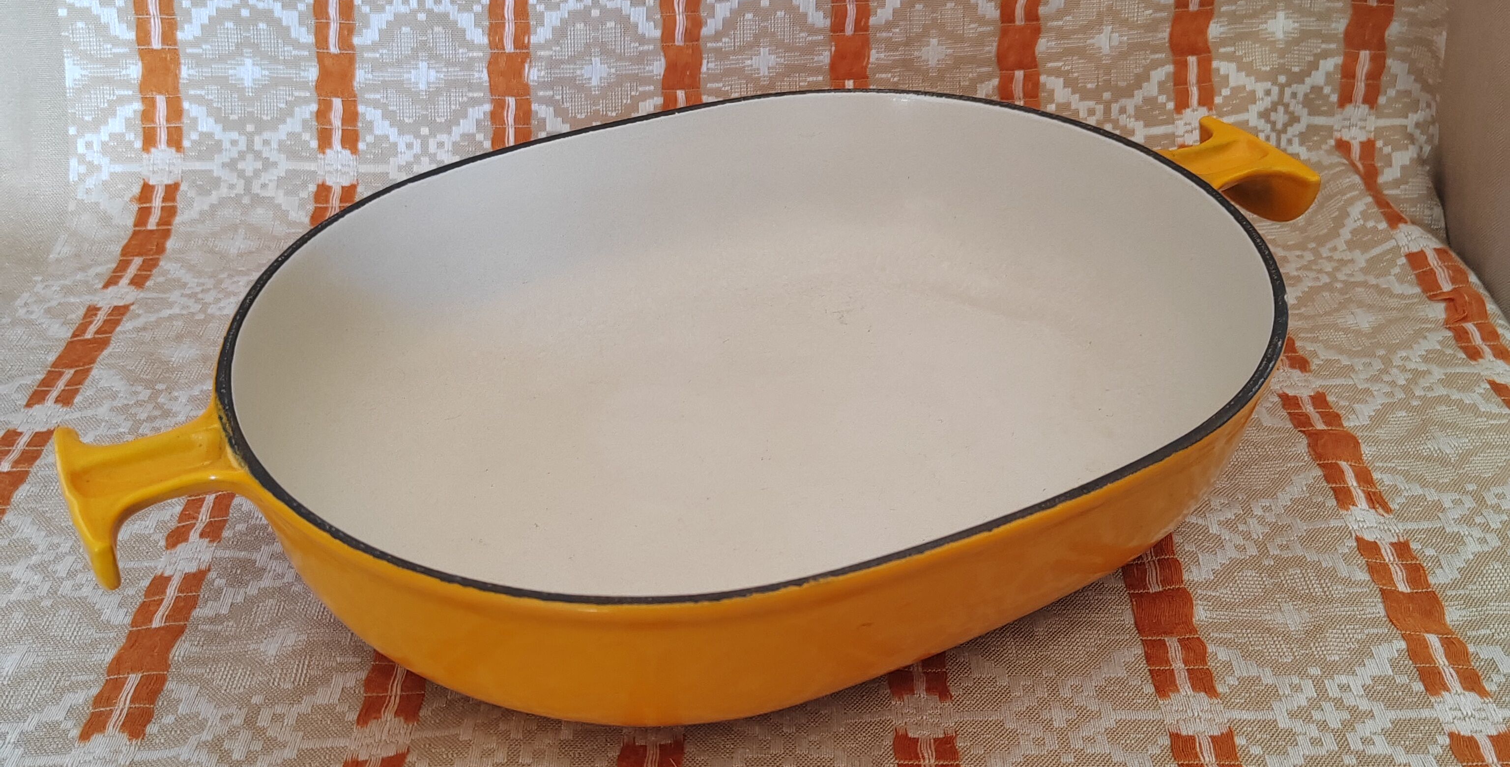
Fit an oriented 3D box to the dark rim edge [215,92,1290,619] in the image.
[{"bbox_3d":[0.005,-0.027,0.477,0.323,0.010,0.248,-17,39,-23],"label":"dark rim edge"}]

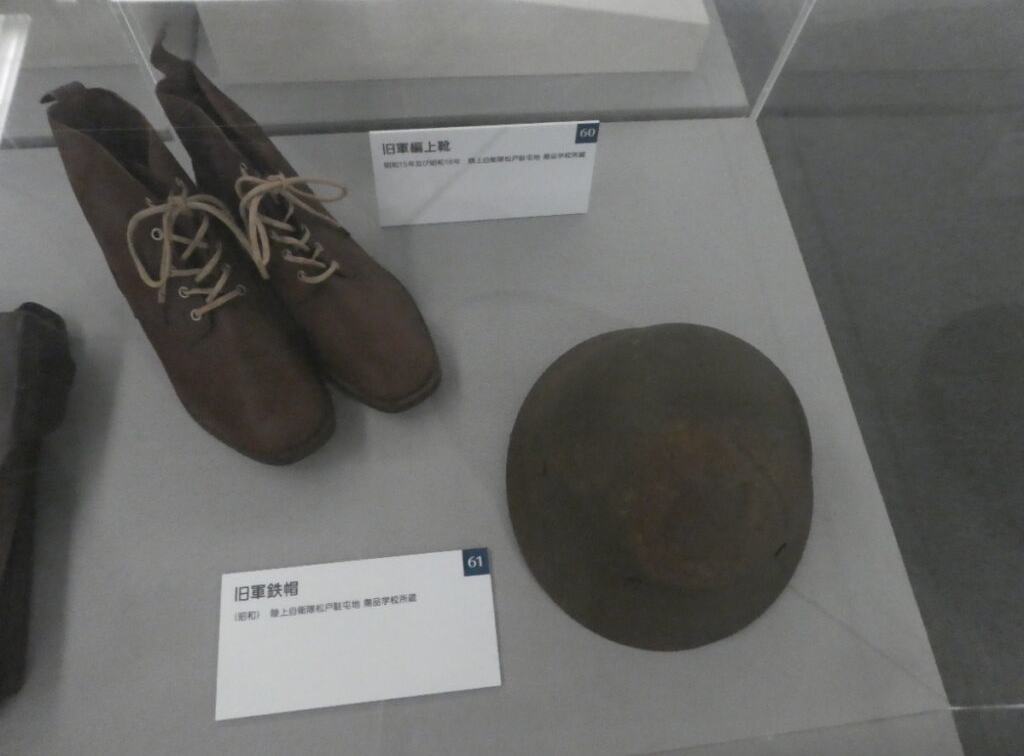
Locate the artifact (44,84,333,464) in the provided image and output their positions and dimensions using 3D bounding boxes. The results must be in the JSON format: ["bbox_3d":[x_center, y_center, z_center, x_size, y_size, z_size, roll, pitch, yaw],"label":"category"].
[{"bbox_3d":[-0.258,-0.068,0.558,0.104,0.165,0.288,-34,71,-17],"label":"artifact"}]

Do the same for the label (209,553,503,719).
[{"bbox_3d":[-0.115,0.188,0.533,0.204,0.005,0.102,-4,65,-5],"label":"label"}]

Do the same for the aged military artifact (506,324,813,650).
[{"bbox_3d":[0.125,0.053,0.532,0.253,0.147,0.280,19,65,6],"label":"aged military artifact"}]

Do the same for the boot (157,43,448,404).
[{"bbox_3d":[-0.175,-0.108,0.578,0.102,0.170,0.285,-38,72,-18],"label":"boot"}]

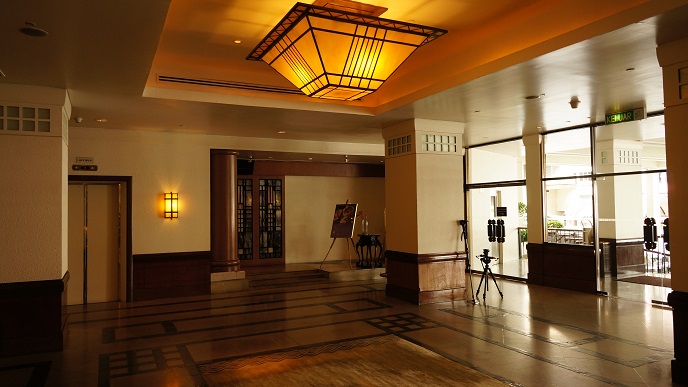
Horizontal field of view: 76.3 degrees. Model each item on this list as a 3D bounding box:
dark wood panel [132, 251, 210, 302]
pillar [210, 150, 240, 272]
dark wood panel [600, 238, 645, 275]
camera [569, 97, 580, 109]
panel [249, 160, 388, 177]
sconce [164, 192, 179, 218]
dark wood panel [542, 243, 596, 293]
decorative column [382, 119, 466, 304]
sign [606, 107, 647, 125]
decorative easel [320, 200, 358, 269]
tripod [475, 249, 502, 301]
[{"bbox_3d":[-3.099,1.483,7.949,1.312,0.808,0.080,0,-2,-26],"label":"dark wood panel"},{"bbox_3d":[-2.395,0.346,8.678,0.560,2.352,0.560,0,-2,-26],"label":"pillar"},{"bbox_3d":[5.918,1.424,9.798,1.024,0.808,0.960,0,-2,-26],"label":"dark wood panel"},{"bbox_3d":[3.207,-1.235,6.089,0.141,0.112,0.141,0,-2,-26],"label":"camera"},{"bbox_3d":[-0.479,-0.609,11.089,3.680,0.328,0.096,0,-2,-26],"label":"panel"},{"bbox_3d":[-3.118,0.220,7.906,0.216,0.480,0.120,0,-2,-26],"label":"sconce"},{"bbox_3d":[4.279,1.383,8.276,0.136,0.832,1.072,0,-2,-26],"label":"dark wood panel"},{"bbox_3d":[1.411,0.309,7.783,1.056,3.024,1.056,0,-2,-26],"label":"decorative column"},{"bbox_3d":[4.324,-1.182,6.733,0.074,0.184,0.584,0,-2,-26],"label":"sign"},{"bbox_3d":[-0.076,0.937,10.230,0.752,1.552,0.672,-2,-2,27],"label":"decorative easel"},{"bbox_3d":[2.473,1.380,7.562,0.384,0.842,0.384,0,-2,-26],"label":"tripod"}]

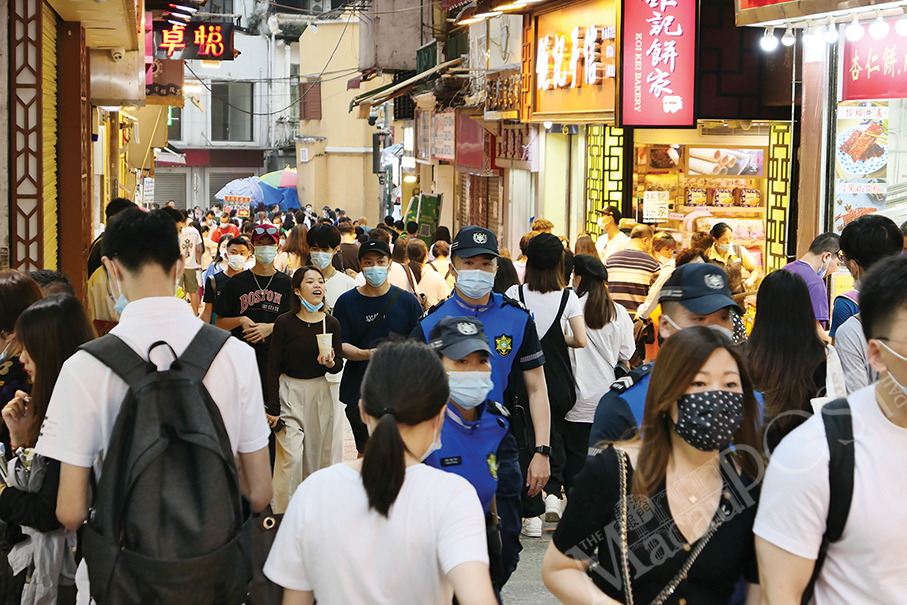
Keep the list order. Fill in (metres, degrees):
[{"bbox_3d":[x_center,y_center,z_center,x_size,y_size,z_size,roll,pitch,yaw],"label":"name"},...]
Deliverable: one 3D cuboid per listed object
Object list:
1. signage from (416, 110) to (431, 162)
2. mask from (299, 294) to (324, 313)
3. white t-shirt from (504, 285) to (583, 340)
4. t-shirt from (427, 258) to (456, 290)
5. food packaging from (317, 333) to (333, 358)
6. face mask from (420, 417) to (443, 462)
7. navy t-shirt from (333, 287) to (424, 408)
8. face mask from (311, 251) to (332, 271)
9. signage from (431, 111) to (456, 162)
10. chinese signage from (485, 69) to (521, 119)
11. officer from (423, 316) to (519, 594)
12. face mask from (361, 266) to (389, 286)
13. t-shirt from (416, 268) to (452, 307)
[{"bbox_3d":[-0.513,-2.854,31.000,0.060,0.810,1.900,0,5,-7],"label":"signage"},{"bbox_3d":[-0.720,0.005,9.200,0.130,0.085,0.085,-1,3,-17],"label":"mask"},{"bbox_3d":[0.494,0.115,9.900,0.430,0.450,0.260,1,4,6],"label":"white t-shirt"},{"bbox_3d":[-0.100,-0.145,16.500,0.420,0.530,0.270,1,4,3],"label":"t-shirt"},{"bbox_3d":[-0.651,0.217,9.150,0.088,0.138,0.088,0,4,-6],"label":"food packaging"},{"bbox_3d":[-0.068,0.266,3.600,0.140,0.110,0.085,2,6,19],"label":"face mask"},{"bbox_3d":[-0.408,0.236,9.750,0.500,0.650,0.280,1,5,-2],"label":"navy t-shirt"},{"bbox_3d":[-0.764,-0.243,10.500,0.140,0.105,0.080,2,14,15],"label":"face mask"},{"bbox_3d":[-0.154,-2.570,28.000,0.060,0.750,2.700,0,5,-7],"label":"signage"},{"bbox_3d":[0.480,-2.100,18.250,0.120,0.520,2.500,0,6,-7],"label":"chinese signage"},{"bbox_3d":[-0.020,0.830,5.020,0.440,1.600,0.300,-3,6,-30],"label":"officer"},{"bbox_3d":[-0.413,-0.135,9.600,0.135,0.112,0.075,1,5,-2],"label":"face mask"},{"bbox_3d":[-0.154,0.023,14.000,0.450,0.600,0.280,2,6,14],"label":"t-shirt"}]

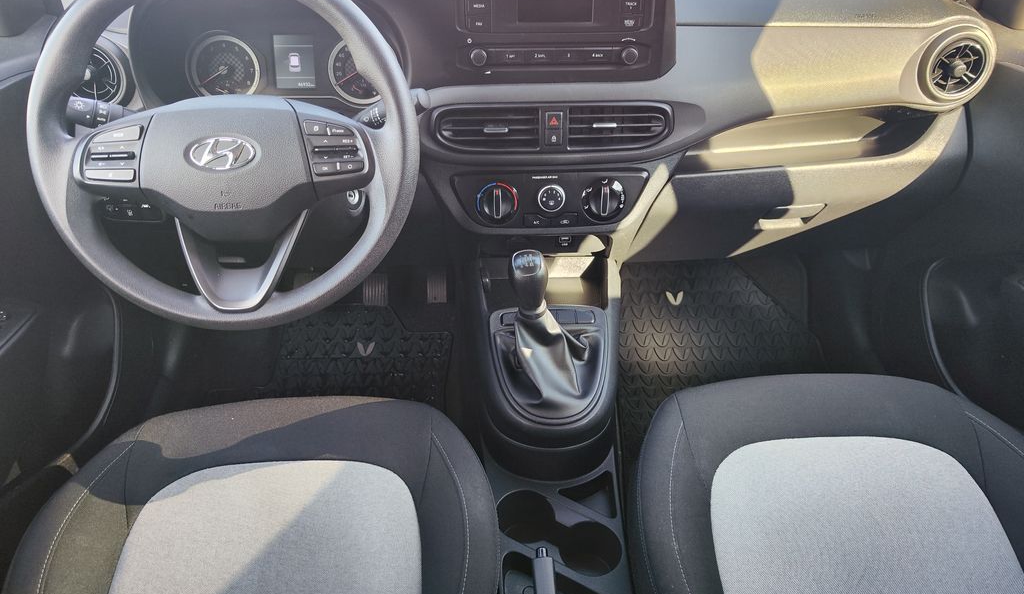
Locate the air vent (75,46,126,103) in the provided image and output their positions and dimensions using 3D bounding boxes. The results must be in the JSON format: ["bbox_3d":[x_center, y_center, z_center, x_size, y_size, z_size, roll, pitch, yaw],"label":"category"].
[{"bbox_3d":[-0.540,-0.286,0.880,0.088,0.088,0.040,1,24,0],"label":"air vent"}]

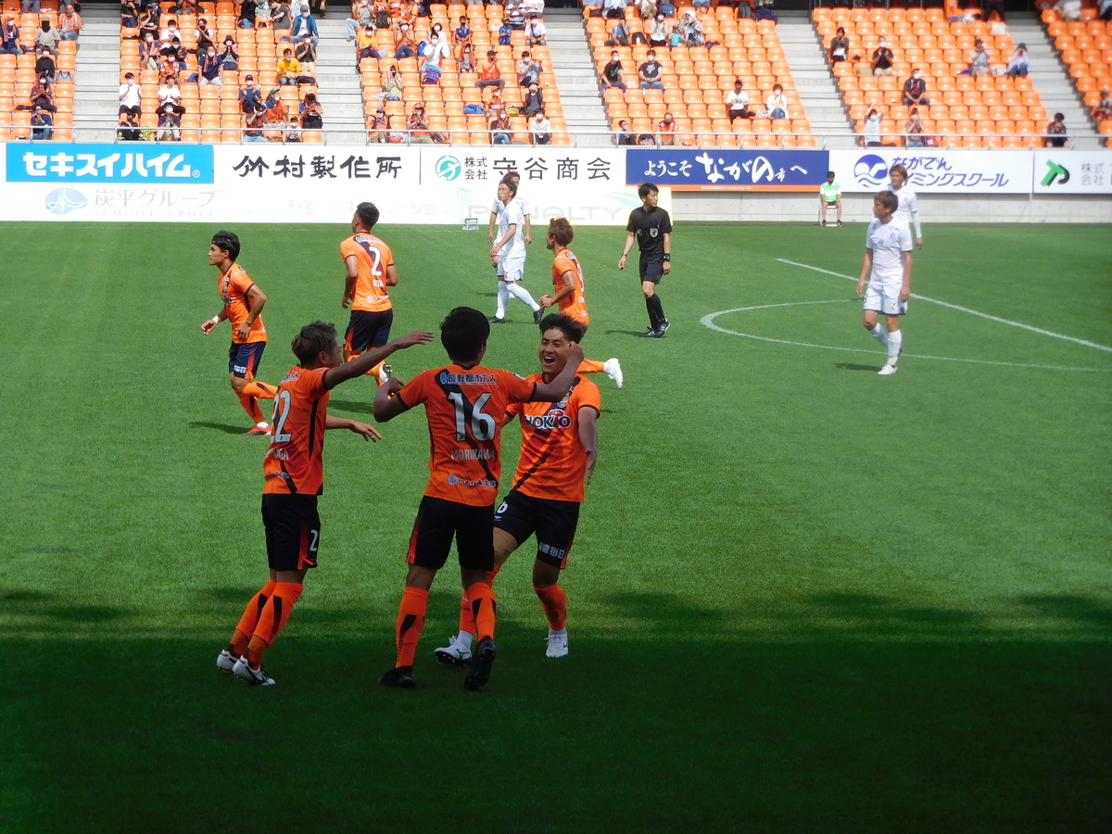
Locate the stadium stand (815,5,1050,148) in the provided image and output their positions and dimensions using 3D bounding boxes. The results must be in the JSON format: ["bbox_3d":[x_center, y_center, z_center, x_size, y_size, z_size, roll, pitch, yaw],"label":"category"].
[{"bbox_3d":[8.718,-7.628,91.640,4.650,3.600,7.900,0,5,-5],"label":"stadium stand"}]

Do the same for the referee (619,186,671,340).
[{"bbox_3d":[0.988,-1.730,43.927,0.550,1.668,0.410,2,5,18],"label":"referee"}]

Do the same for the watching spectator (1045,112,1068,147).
[{"bbox_3d":[11.045,-6.087,88.658,0.500,1.262,0.700,1,5,9],"label":"watching spectator"}]

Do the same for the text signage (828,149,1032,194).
[{"bbox_3d":[8.148,-5.326,87.332,4.494,0.907,0.080,0,5,-5],"label":"text signage"}]

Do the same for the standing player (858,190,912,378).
[{"bbox_3d":[3.149,-1.292,38.387,0.510,1.746,0.400,2,5,19],"label":"standing player"}]

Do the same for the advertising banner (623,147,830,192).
[{"bbox_3d":[3.721,-5.327,86.919,4.427,0.895,0.080,0,5,-5],"label":"advertising banner"}]

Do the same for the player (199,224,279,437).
[{"bbox_3d":[-2.417,-0.663,31.122,0.670,1.568,0.470,-1,5,-17],"label":"player"}]

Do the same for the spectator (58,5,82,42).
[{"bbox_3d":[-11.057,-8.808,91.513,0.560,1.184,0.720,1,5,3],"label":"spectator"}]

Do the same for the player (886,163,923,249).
[{"bbox_3d":[4.269,-2.241,49.927,0.520,1.794,0.400,2,5,16],"label":"player"}]

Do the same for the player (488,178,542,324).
[{"bbox_3d":[-0.461,-1.890,45.910,0.620,1.632,0.440,-2,5,-25],"label":"player"}]

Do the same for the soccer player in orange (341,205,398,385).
[{"bbox_3d":[-1.559,-0.920,33.360,0.460,1.730,0.540,-2,5,-30],"label":"soccer player in orange"}]

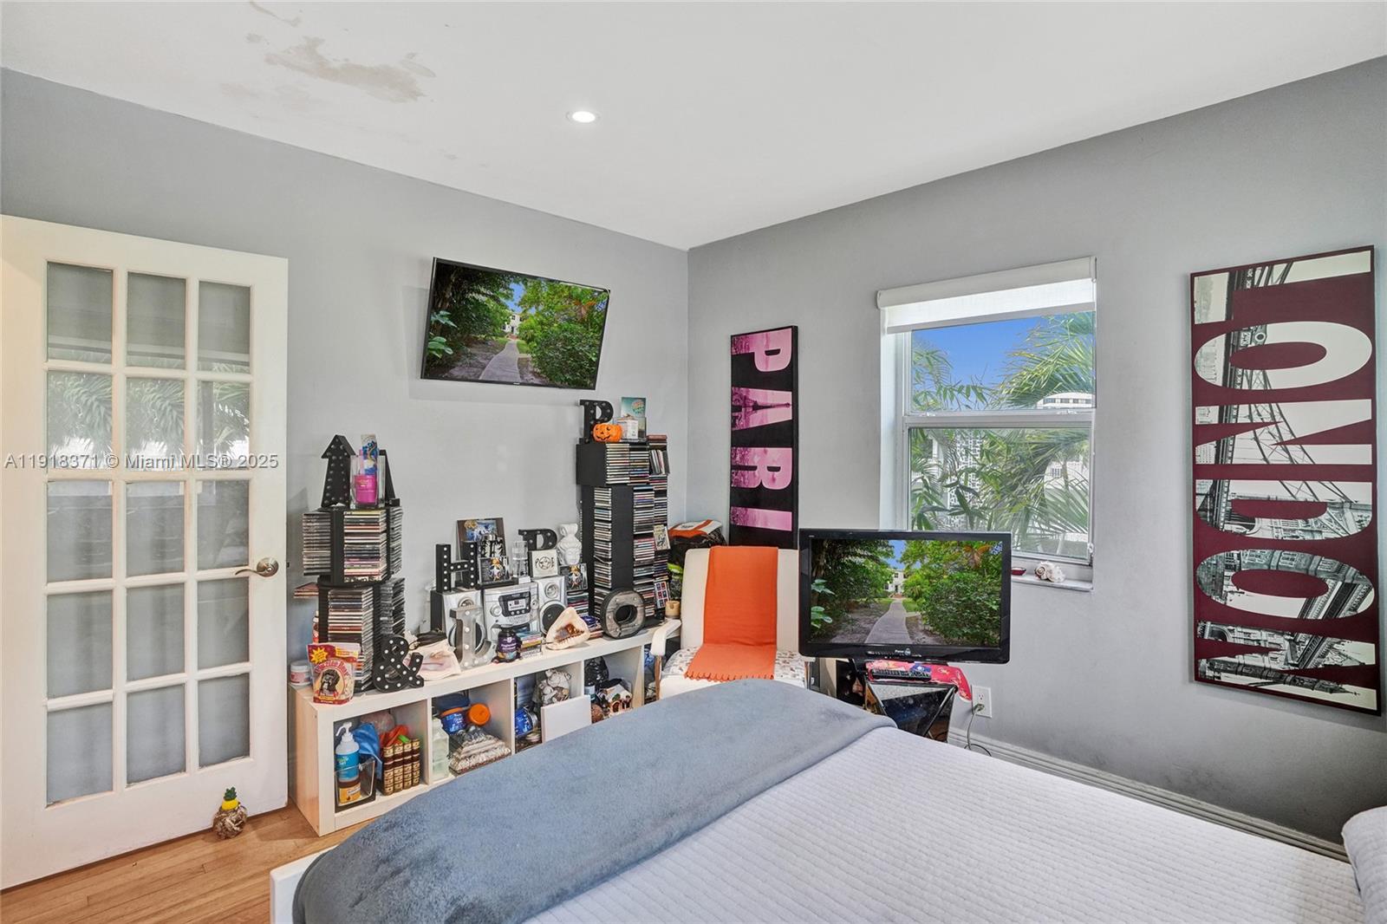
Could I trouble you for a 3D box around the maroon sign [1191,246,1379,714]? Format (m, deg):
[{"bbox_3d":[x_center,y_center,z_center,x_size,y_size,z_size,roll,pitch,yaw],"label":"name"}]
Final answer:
[{"bbox_3d":[1.872,0.055,1.978,0.427,1.395,0.035,1,1,42],"label":"maroon sign"}]

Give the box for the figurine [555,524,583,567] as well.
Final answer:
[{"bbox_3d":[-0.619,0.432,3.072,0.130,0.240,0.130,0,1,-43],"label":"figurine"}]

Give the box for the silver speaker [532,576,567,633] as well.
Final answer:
[{"bbox_3d":[-0.770,0.746,3.184,0.155,0.297,0.165,0,-1,-43],"label":"silver speaker"}]

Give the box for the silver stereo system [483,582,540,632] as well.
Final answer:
[{"bbox_3d":[-0.898,0.714,2.884,0.257,0.292,0.217,0,1,-43],"label":"silver stereo system"}]

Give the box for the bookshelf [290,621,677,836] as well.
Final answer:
[{"bbox_3d":[-0.767,1.078,2.885,1.822,0.433,0.384,0,1,-43],"label":"bookshelf"}]

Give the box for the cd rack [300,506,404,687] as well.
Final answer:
[{"bbox_3d":[-1.305,0.522,2.384,0.300,0.680,0.300,1,1,-3],"label":"cd rack"}]

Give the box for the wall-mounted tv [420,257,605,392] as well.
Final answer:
[{"bbox_3d":[-0.817,-0.624,2.933,0.890,0.511,0.055,-2,20,-42],"label":"wall-mounted tv"}]

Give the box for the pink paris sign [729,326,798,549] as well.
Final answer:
[{"bbox_3d":[0.369,-0.005,3.335,0.434,1.410,0.040,1,1,42],"label":"pink paris sign"}]

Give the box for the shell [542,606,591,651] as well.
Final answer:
[{"bbox_3d":[-0.618,0.769,2.910,0.212,0.187,0.128,0,1,-43],"label":"shell"}]

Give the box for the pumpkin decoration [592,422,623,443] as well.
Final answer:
[{"bbox_3d":[-0.436,-0.150,3.113,0.142,0.105,0.135,1,1,10],"label":"pumpkin decoration"}]

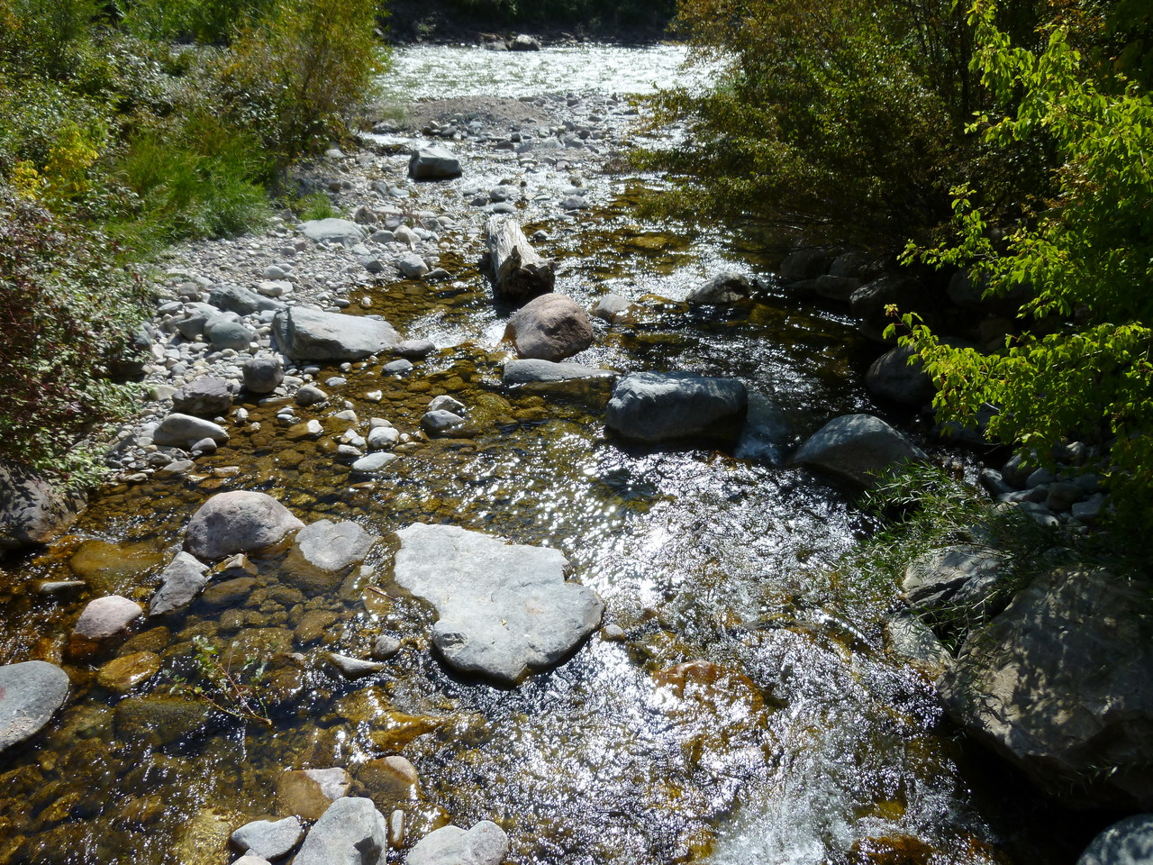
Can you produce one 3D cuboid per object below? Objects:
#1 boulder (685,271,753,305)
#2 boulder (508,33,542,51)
[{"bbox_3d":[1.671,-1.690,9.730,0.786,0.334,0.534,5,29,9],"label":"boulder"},{"bbox_3d":[-2.500,-18.795,40.130,1.559,0.816,1.169,-2,29,-3],"label":"boulder"}]

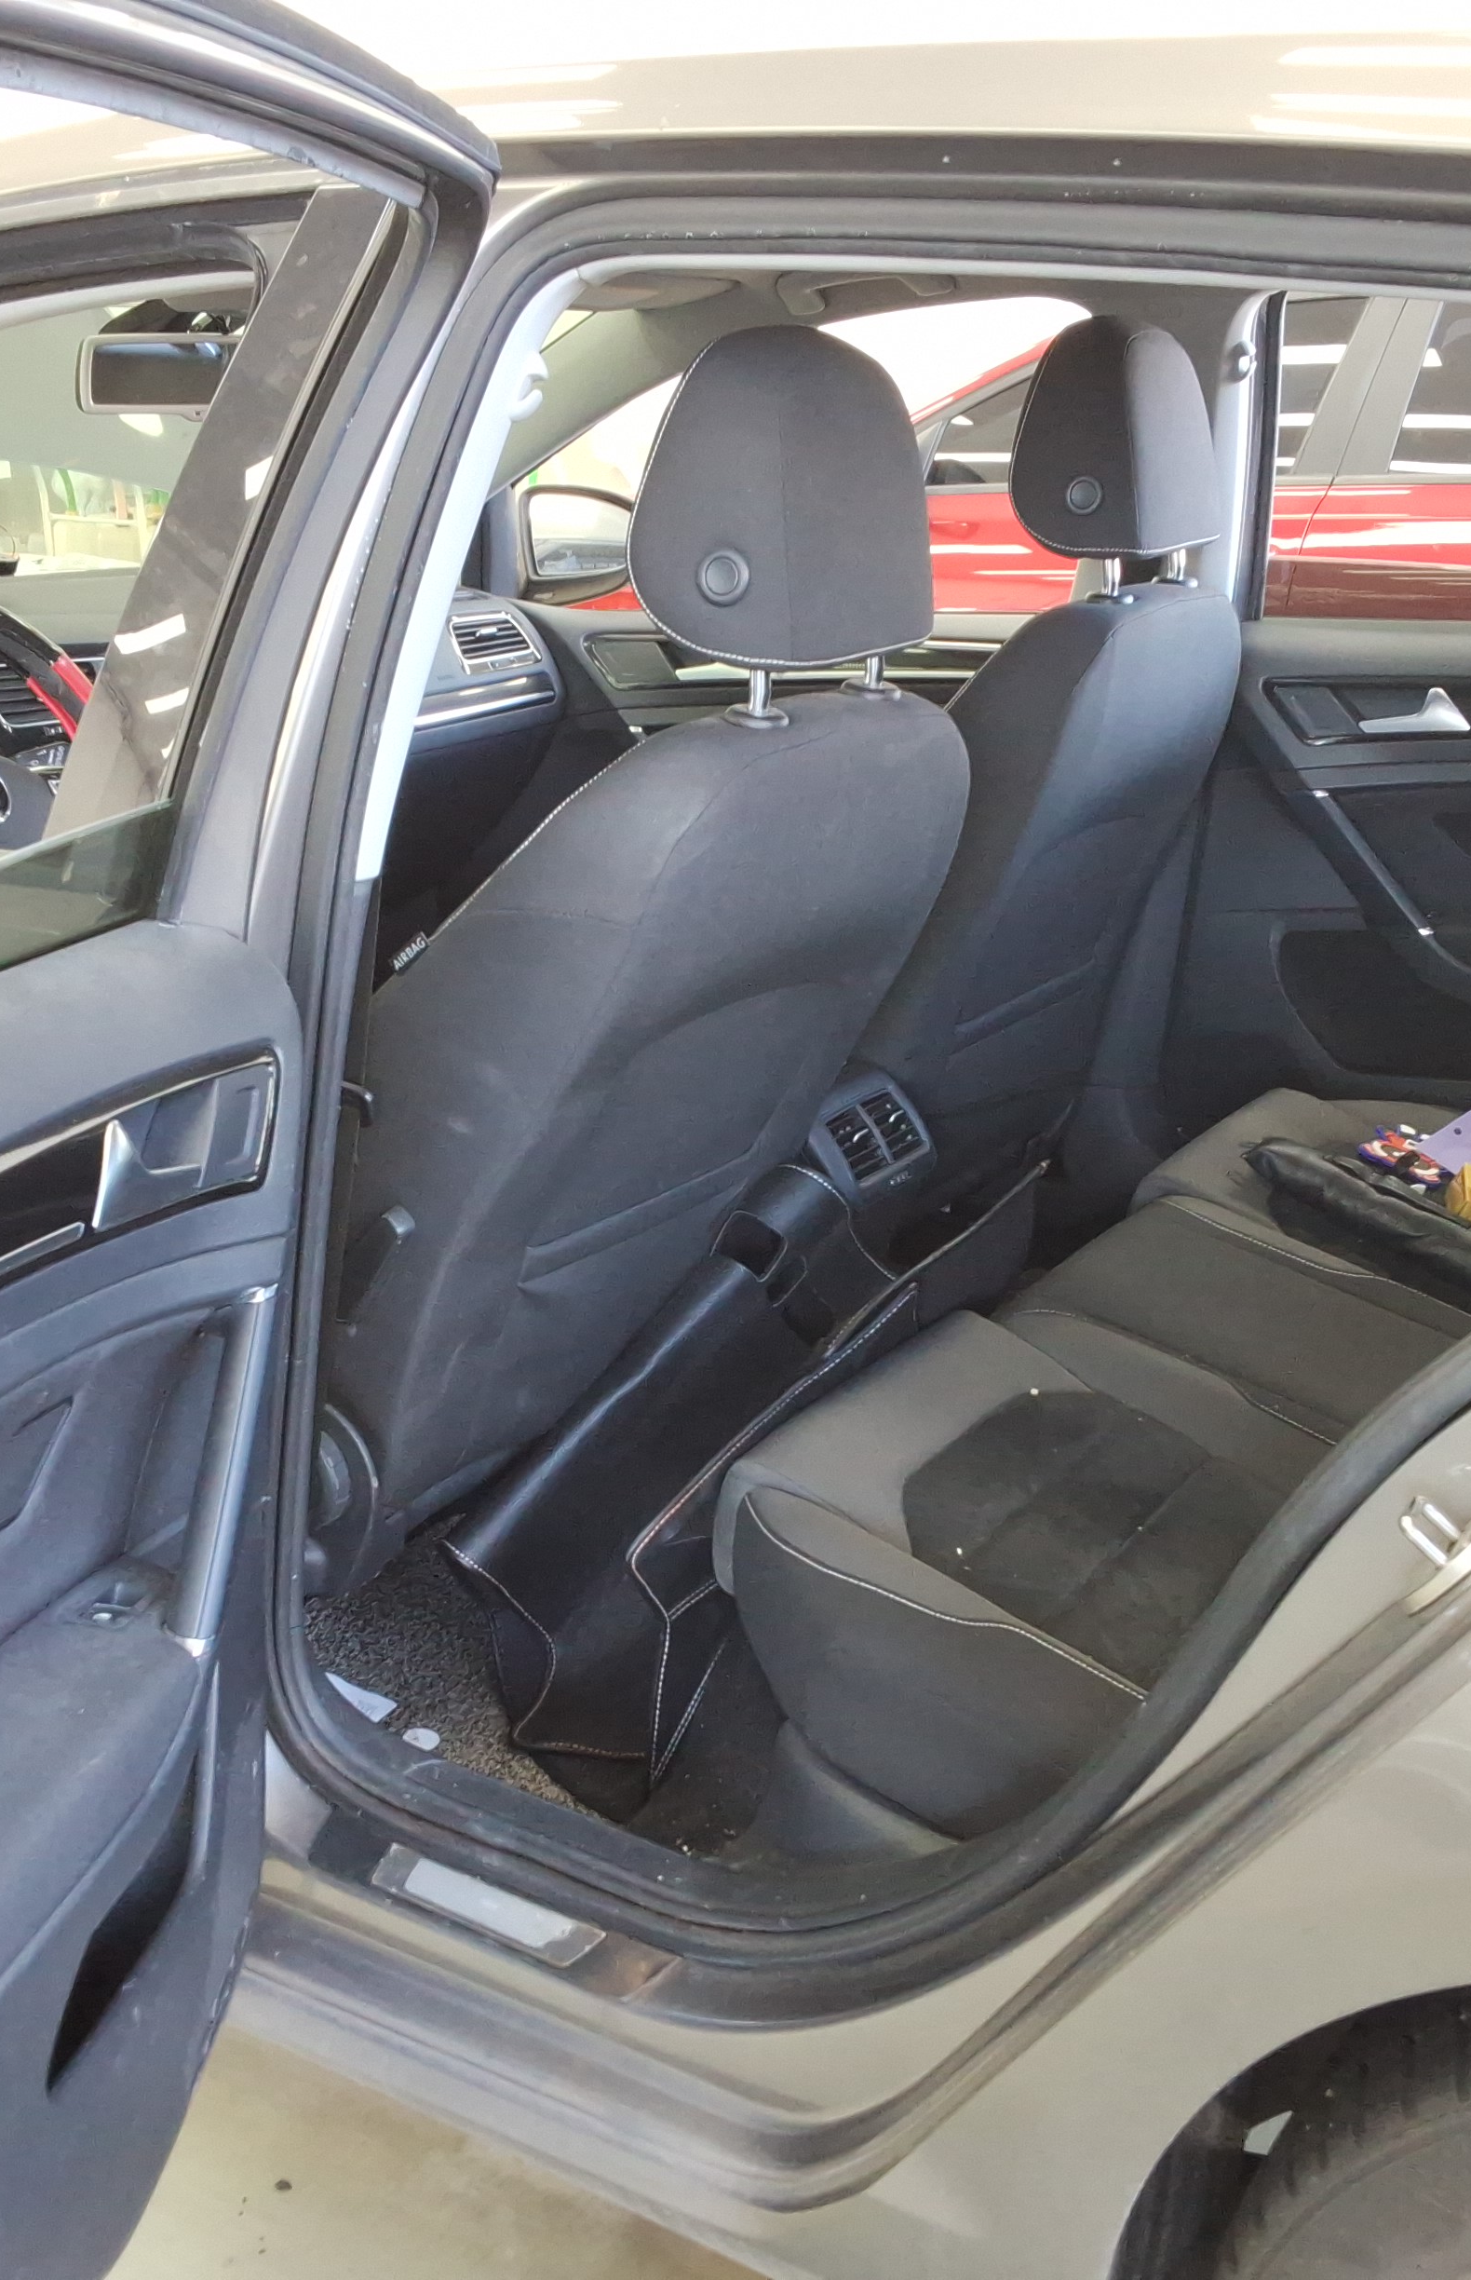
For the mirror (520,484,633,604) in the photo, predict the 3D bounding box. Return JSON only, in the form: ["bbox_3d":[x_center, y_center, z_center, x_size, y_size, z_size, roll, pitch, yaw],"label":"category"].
[{"bbox_3d":[-0.216,-0.780,3.211,0.240,0.160,0.120,-17,26,-42],"label":"mirror"}]

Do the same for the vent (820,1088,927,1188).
[{"bbox_3d":[0.115,-0.003,2.140,0.040,0.072,0.120,-38,-5,35],"label":"vent"}]

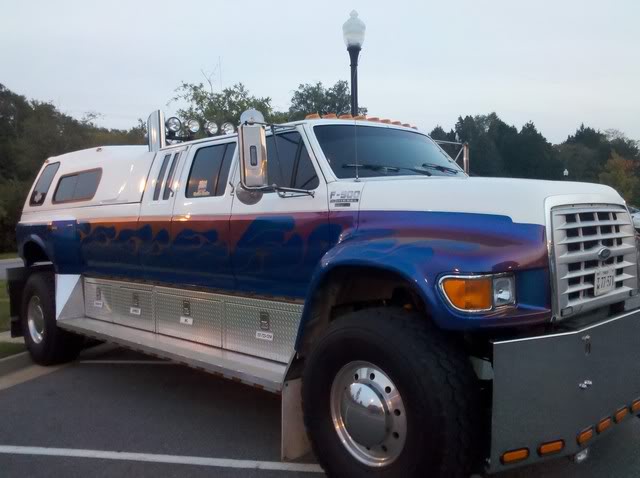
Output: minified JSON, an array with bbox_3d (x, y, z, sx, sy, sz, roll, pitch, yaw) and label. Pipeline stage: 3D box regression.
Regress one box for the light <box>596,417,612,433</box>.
[{"bbox_3d":[1.557,1.017,3.030,0.160,0.056,0.027,-3,2,-43],"label":"light"}]

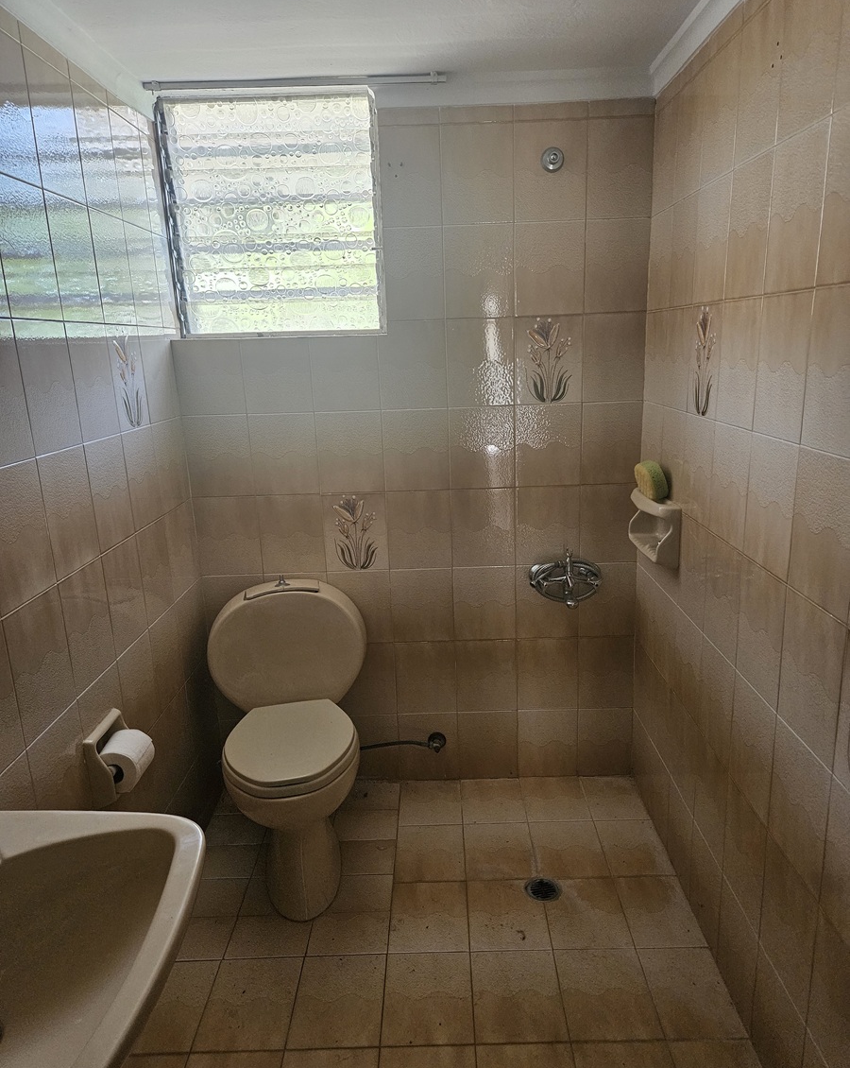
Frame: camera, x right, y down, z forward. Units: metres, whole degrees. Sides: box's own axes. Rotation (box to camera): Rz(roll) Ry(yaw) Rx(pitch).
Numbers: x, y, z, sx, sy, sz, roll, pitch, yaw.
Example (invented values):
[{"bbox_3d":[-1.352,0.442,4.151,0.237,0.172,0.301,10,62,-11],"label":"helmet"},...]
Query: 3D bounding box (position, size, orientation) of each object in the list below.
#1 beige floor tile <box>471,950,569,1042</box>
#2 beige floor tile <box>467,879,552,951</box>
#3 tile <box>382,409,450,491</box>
[{"bbox_3d":[0.210,1.055,1.722,0.199,0.010,0.249,-2,14,1],"label":"beige floor tile"},{"bbox_3d":[0.214,0.992,1.961,0.199,0.010,0.251,-2,14,1],"label":"beige floor tile"},{"bbox_3d":[-0.027,-0.254,2.284,0.200,0.250,0.010,-2,16,2],"label":"tile"}]

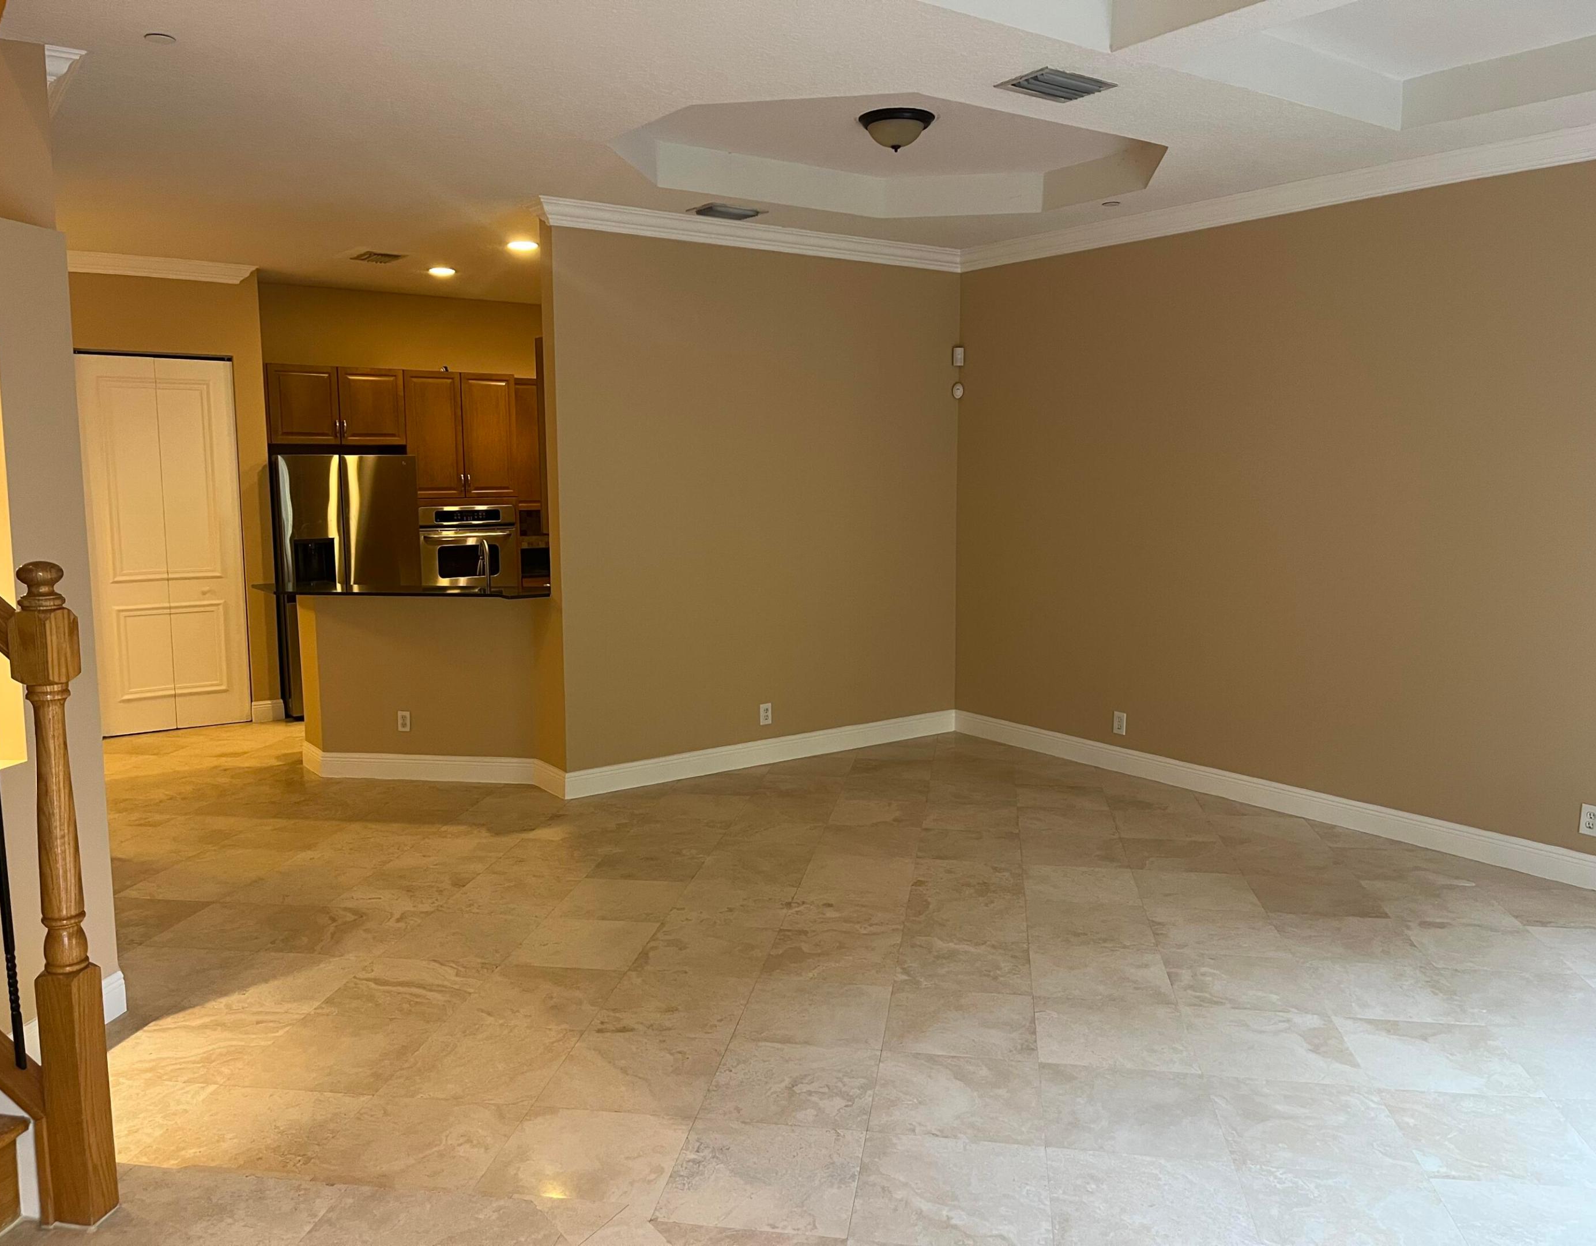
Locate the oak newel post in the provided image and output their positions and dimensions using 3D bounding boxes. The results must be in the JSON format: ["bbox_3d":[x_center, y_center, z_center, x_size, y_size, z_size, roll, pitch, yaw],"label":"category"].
[{"bbox_3d":[-1.642,0.620,2.796,0.088,1.512,0.088,1,7,9],"label":"oak newel post"}]

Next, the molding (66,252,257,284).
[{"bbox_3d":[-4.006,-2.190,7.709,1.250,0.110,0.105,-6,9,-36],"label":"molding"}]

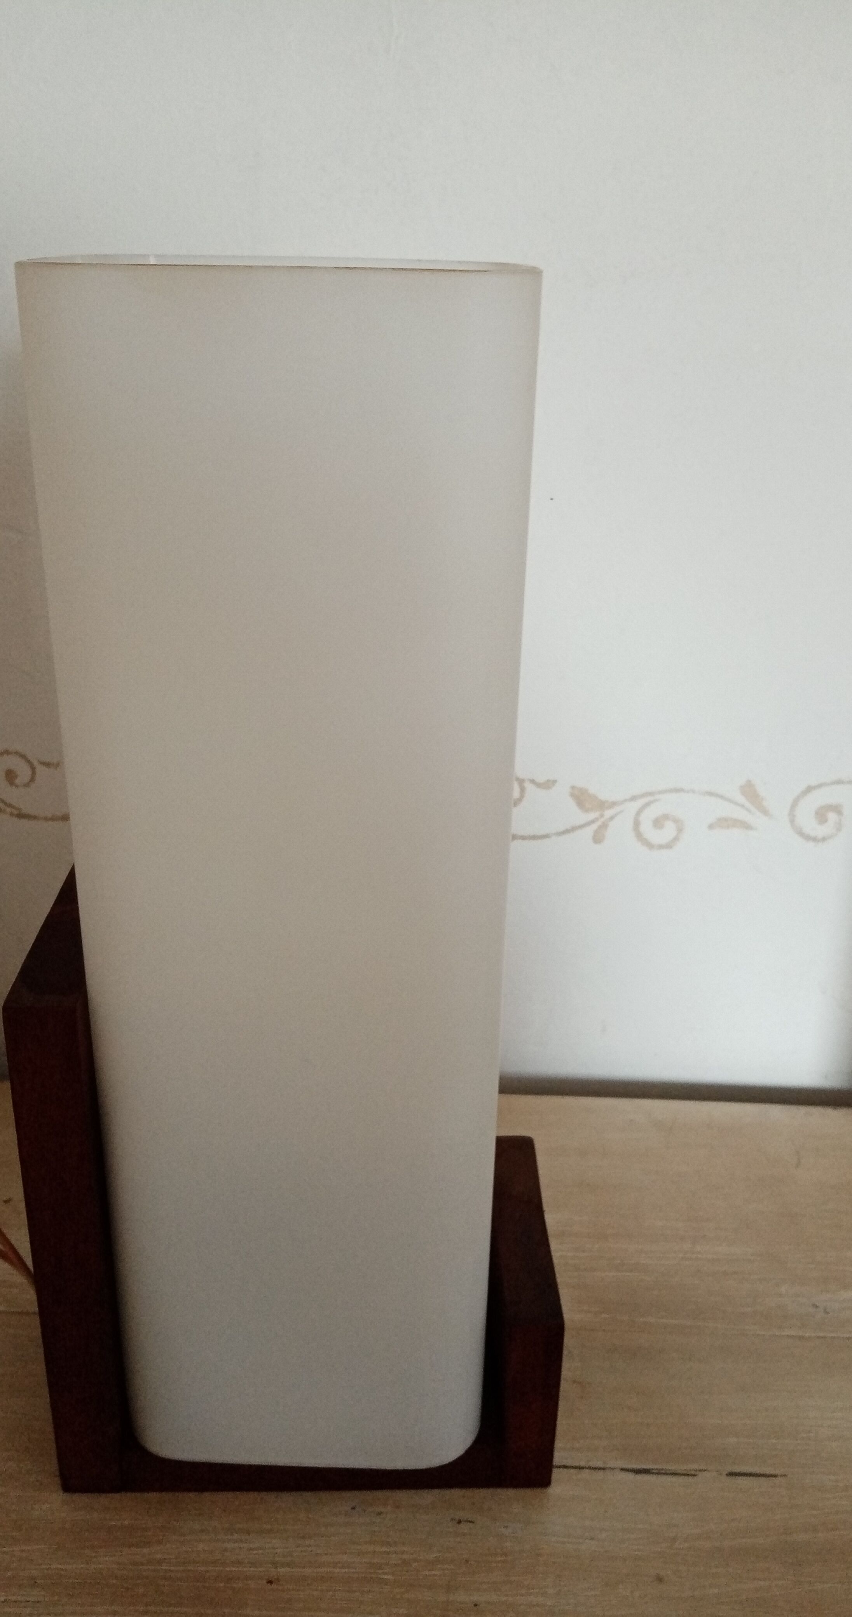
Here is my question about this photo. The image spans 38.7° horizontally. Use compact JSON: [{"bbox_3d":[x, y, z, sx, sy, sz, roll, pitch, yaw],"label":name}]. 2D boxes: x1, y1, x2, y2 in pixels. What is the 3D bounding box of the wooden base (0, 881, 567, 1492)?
[{"bbox_3d":[-0.037,0.121,0.405,0.160,0.185,0.090,1,23,-2],"label":"wooden base"}]

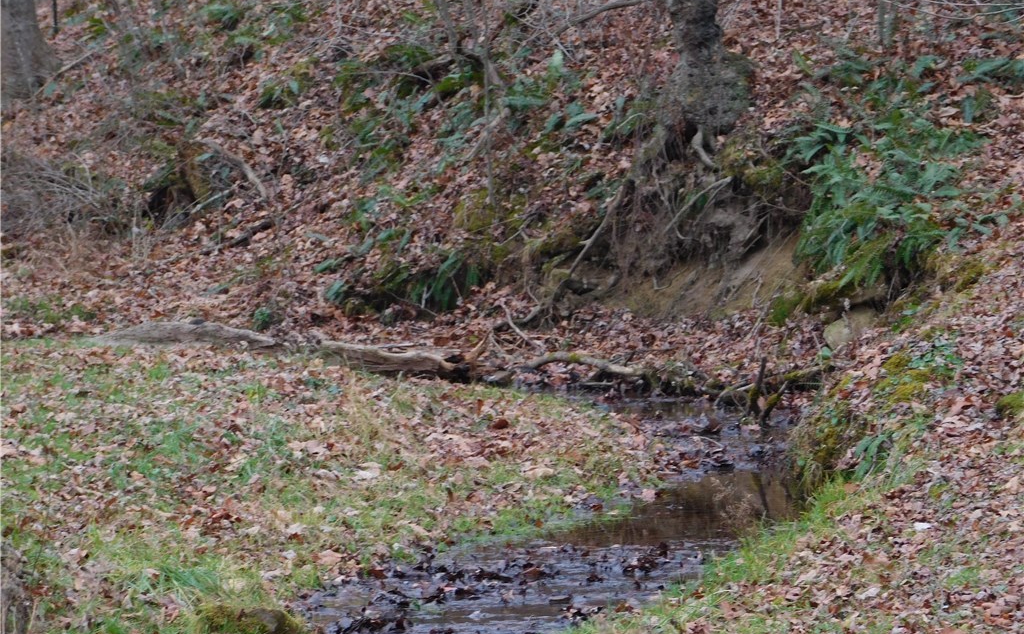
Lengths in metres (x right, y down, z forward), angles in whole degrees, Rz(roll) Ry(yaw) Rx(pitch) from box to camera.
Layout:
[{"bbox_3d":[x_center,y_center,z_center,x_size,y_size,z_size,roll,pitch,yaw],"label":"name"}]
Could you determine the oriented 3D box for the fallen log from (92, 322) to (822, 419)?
[{"bbox_3d":[-0.416,0.372,37.000,5.400,0.550,0.700,0,6,-3],"label":"fallen log"}]

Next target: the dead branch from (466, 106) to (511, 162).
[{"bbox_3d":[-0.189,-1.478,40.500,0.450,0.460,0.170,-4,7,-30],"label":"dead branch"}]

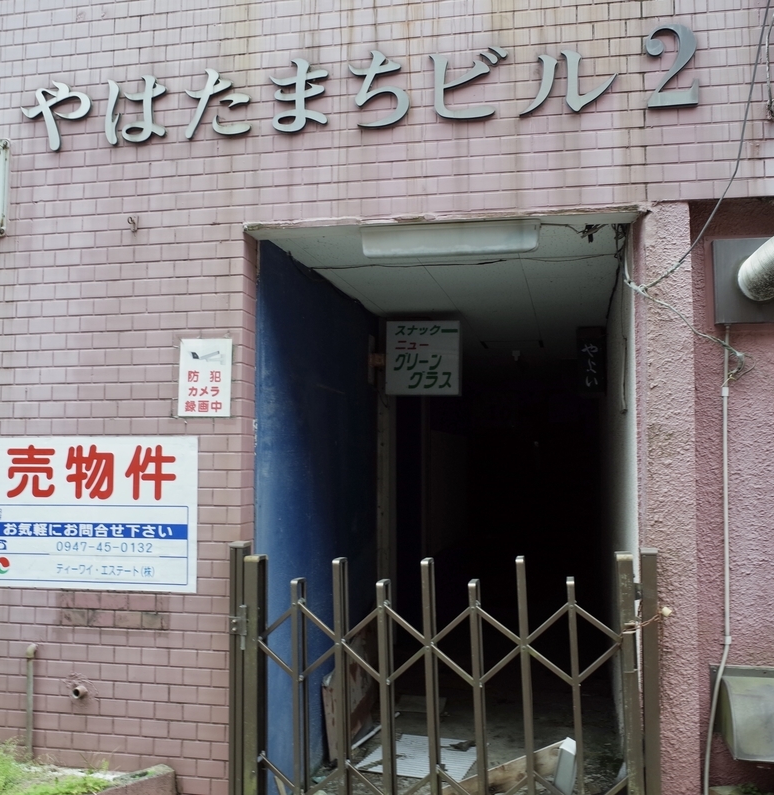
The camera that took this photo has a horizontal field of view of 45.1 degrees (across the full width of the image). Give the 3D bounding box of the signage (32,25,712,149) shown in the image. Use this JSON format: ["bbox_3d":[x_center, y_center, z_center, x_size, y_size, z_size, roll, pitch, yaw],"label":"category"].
[{"bbox_3d":[-0.204,-1.153,3.550,2.656,0.304,0.035,-1,-3,12],"label":"signage"}]

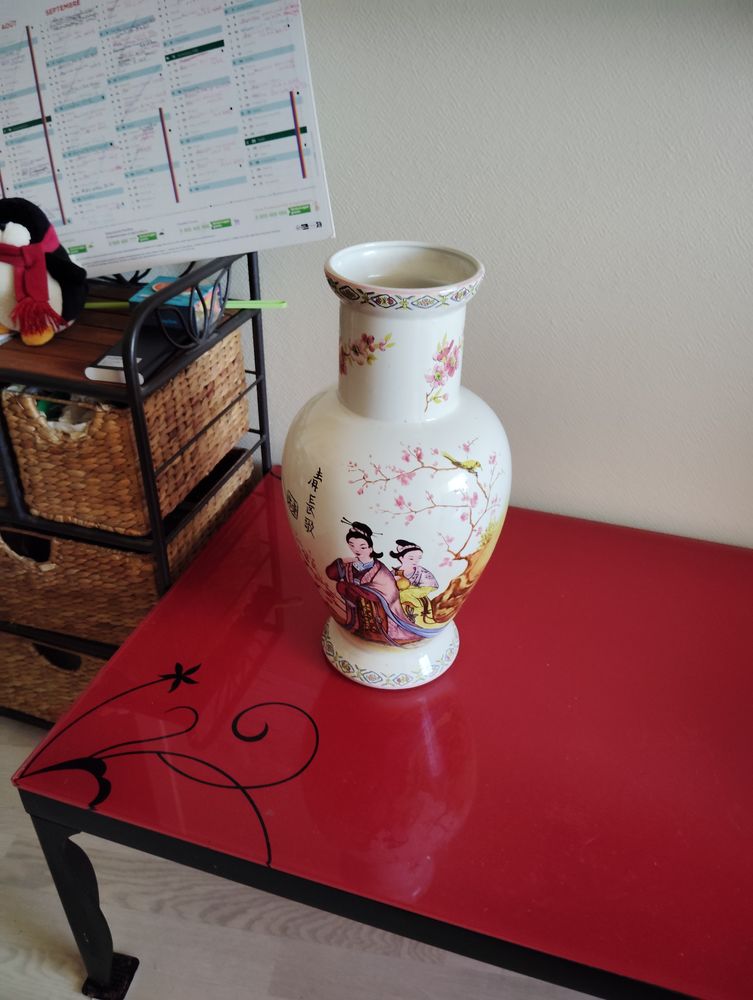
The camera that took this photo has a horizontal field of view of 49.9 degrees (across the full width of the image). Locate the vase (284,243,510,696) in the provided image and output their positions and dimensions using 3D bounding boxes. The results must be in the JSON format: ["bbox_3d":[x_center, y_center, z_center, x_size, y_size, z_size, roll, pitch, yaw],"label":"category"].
[{"bbox_3d":[0.021,-0.020,0.816,0.224,0.437,0.224,2,34,1],"label":"vase"}]

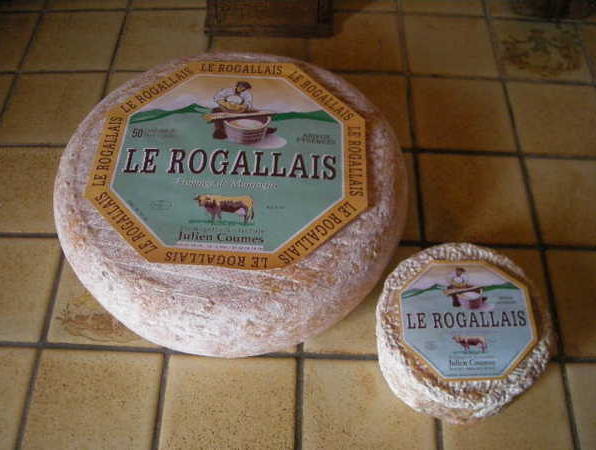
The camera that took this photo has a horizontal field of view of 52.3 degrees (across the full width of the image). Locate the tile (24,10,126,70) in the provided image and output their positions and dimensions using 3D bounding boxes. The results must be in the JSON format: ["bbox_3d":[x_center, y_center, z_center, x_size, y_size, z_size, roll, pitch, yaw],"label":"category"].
[{"bbox_3d":[-0.251,-0.209,0.691,0.099,0.008,0.099,1,57,1],"label":"tile"}]

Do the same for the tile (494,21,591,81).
[{"bbox_3d":[0.274,-0.196,0.687,0.099,0.008,0.099,1,57,1],"label":"tile"}]

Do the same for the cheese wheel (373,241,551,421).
[{"bbox_3d":[0.130,0.083,0.481,0.134,0.051,0.134,0,57,0],"label":"cheese wheel"}]

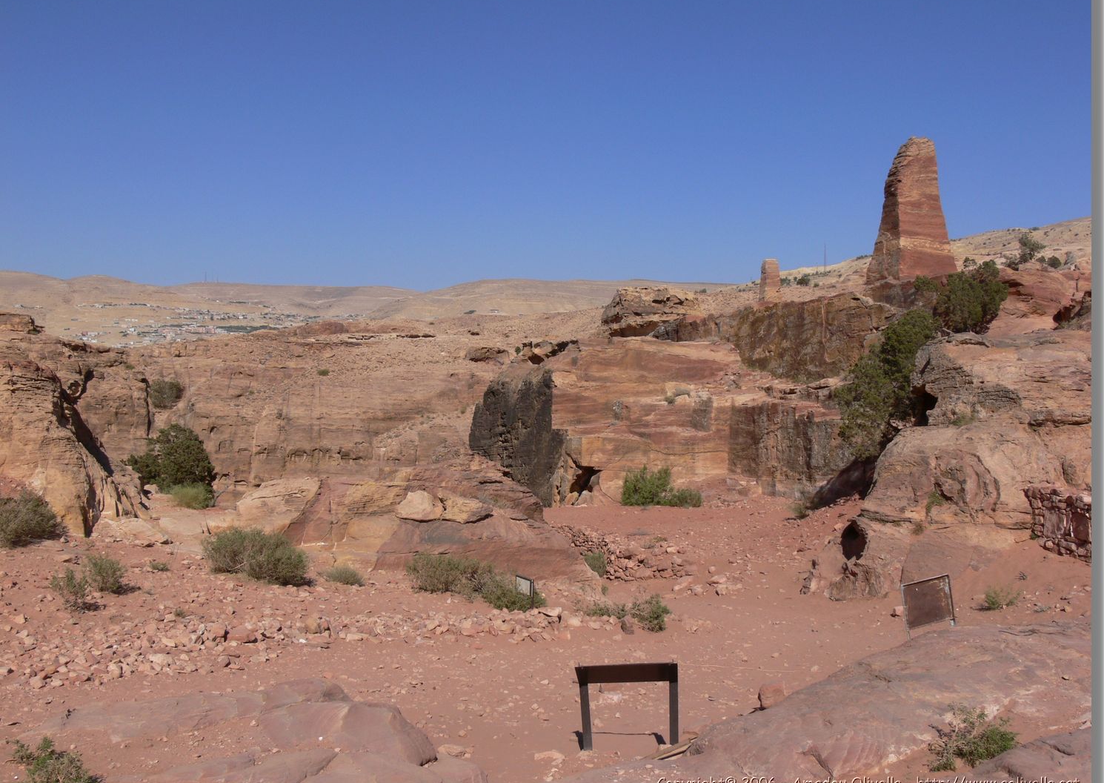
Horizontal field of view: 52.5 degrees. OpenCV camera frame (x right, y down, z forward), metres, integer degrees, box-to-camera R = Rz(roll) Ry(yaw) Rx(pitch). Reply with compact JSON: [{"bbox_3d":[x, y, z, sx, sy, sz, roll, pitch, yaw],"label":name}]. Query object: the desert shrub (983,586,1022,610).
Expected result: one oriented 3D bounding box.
[{"bbox_3d":[6.748,3.102,16.800,0.570,0.350,0.510,1,3,22],"label":"desert shrub"}]

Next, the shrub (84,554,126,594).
[{"bbox_3d":[-7.266,2.972,18.200,0.660,0.600,0.590,-1,3,-22],"label":"shrub"}]

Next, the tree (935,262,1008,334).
[{"bbox_3d":[13.885,-3.094,37.000,2.420,2.240,2.300,1,3,21],"label":"tree"}]

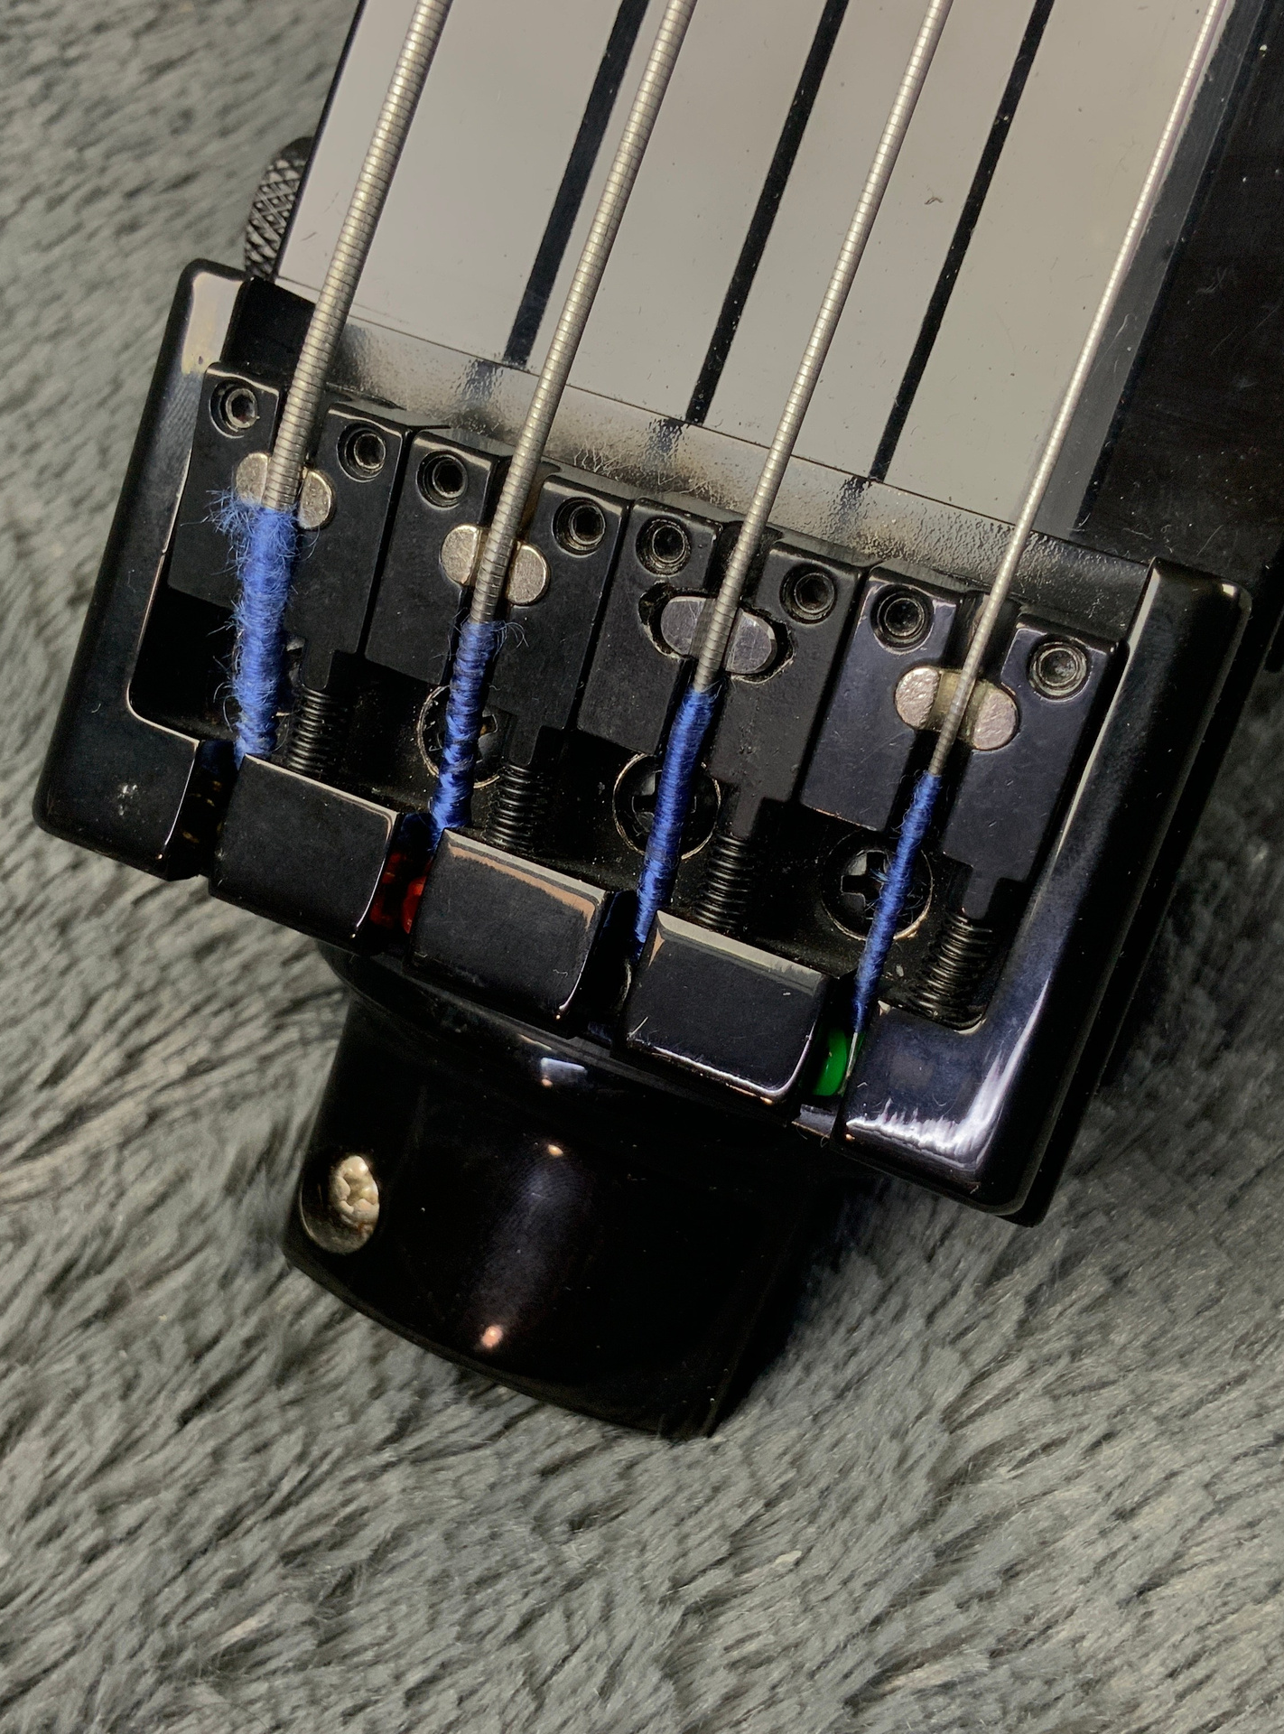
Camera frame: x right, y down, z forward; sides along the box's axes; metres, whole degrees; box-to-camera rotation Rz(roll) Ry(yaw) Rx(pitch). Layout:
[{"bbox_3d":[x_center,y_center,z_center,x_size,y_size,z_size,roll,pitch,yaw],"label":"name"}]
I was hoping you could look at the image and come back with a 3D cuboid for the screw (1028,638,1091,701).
[{"bbox_3d":[0.032,-0.016,0.145,0.004,0.006,0.004,8,115,17],"label":"screw"}]

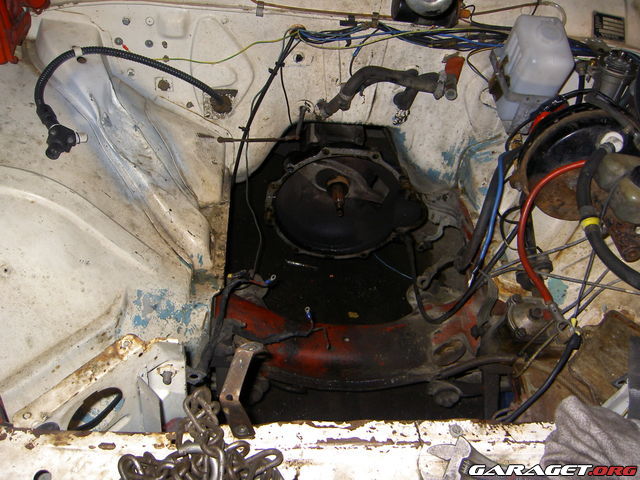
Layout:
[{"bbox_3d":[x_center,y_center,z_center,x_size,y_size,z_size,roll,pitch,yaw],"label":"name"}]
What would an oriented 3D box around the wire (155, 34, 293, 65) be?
[{"bbox_3d":[-0.197,-0.388,1.265,0.285,0.080,0.032,3,46,1],"label":"wire"}]

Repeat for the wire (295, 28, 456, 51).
[{"bbox_3d":[0.106,-0.395,1.231,0.312,0.058,0.032,3,46,1],"label":"wire"}]

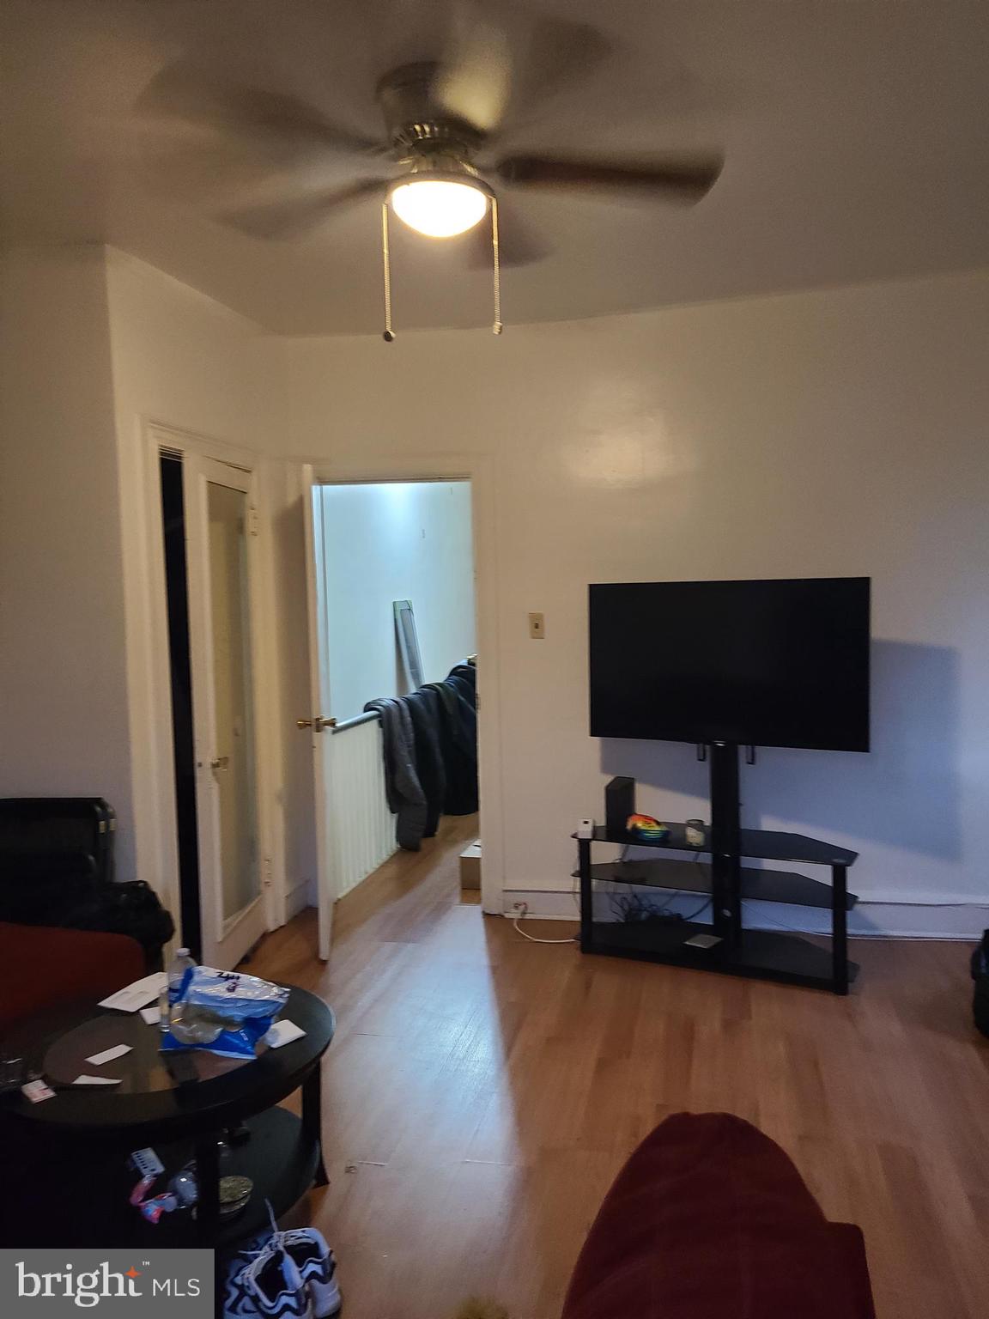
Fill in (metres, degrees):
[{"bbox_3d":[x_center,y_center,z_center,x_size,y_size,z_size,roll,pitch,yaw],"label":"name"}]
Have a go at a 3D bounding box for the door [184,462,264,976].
[{"bbox_3d":[-1.058,0.246,3.903,0.040,1.980,0.710,-1,4,6],"label":"door"}]

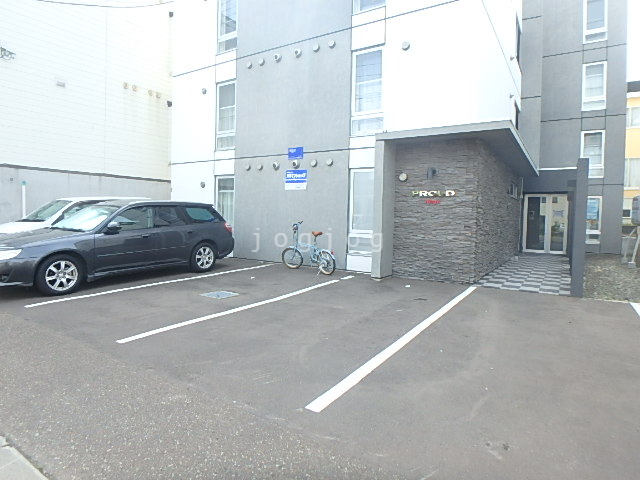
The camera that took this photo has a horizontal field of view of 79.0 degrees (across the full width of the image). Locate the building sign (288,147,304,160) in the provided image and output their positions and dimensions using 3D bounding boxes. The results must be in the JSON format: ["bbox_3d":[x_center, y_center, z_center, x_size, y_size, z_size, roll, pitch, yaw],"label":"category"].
[{"bbox_3d":[-0.589,-2.163,9.775,0.460,0.288,0.040,3,4,32],"label":"building sign"}]

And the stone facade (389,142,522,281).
[{"bbox_3d":[4.135,-0.708,10.625,1.593,2.730,7.100,3,4,32],"label":"stone facade"}]

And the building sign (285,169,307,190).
[{"bbox_3d":[-0.582,-1.505,9.803,0.653,0.489,0.040,3,4,32],"label":"building sign"}]

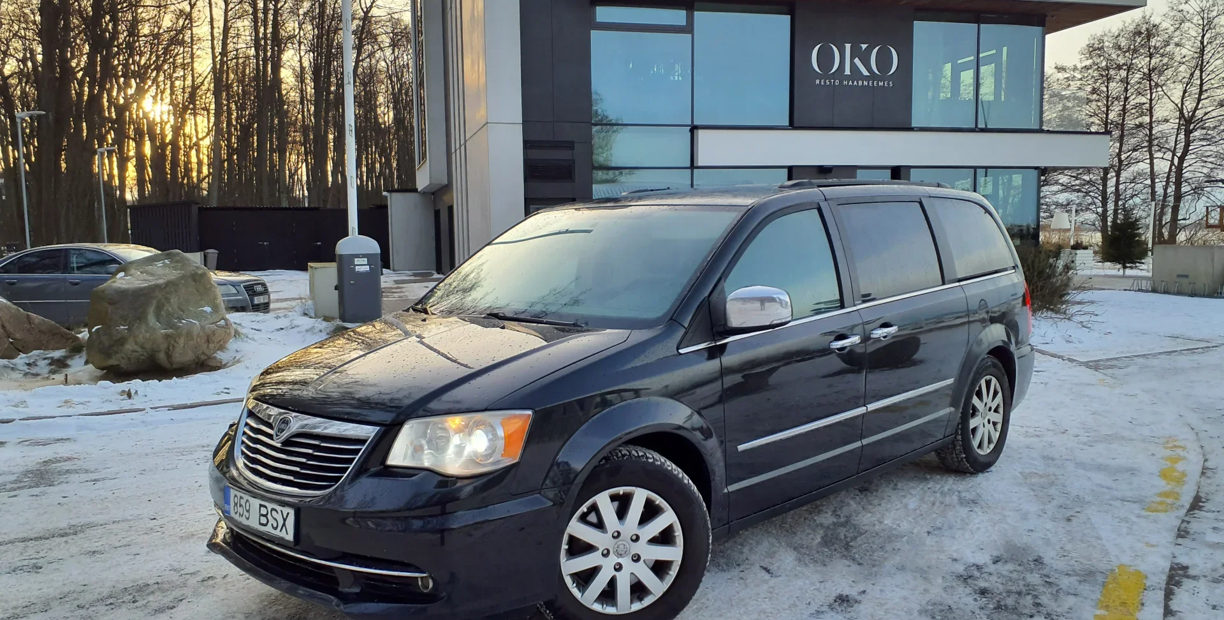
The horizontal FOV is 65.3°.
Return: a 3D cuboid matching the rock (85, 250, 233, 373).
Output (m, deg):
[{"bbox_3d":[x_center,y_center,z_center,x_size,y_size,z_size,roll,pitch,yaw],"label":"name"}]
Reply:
[{"bbox_3d":[-4.643,0.020,9.800,1.500,1.270,1.300,-3,6,-25],"label":"rock"}]

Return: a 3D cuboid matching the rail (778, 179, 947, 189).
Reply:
[{"bbox_3d":[1.467,-0.682,5.281,0.065,0.068,1.910,4,7,44],"label":"rail"}]

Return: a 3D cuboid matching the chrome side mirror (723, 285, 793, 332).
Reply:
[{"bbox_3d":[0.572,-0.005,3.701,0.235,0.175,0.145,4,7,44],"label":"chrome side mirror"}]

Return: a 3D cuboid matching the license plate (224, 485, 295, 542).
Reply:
[{"bbox_3d":[-1.237,0.706,3.338,0.520,0.115,0.015,1,1,44],"label":"license plate"}]

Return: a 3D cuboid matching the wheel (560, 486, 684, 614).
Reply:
[{"bbox_3d":[0.017,0.850,3.472,0.465,0.465,0.180,-3,6,-18],"label":"wheel"}]

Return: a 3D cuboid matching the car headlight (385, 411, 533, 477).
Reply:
[{"bbox_3d":[-0.484,0.424,3.039,0.400,0.200,0.320,4,7,44],"label":"car headlight"}]

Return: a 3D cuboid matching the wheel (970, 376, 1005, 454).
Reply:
[{"bbox_3d":[2.138,0.613,5.638,0.180,0.465,0.465,4,7,44],"label":"wheel"}]

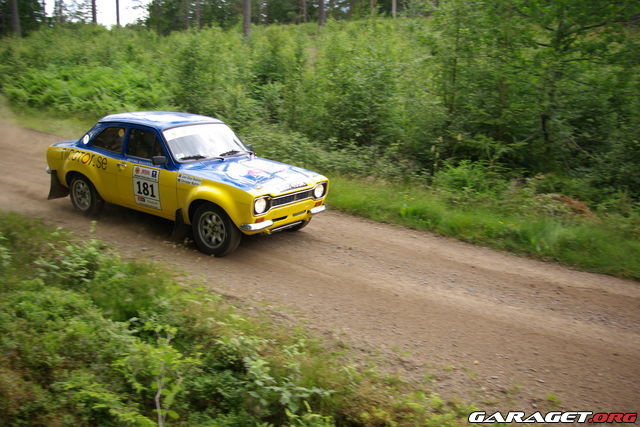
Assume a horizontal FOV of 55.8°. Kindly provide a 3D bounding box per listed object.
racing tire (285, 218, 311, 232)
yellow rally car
[{"bbox_3d":[-0.439,-0.035,7.976,0.610,0.610,0.200,13,17,33],"label":"racing tire"},{"bbox_3d":[-1.855,-0.556,8.076,3.980,1.410,1.660,13,17,33],"label":"yellow rally car"}]

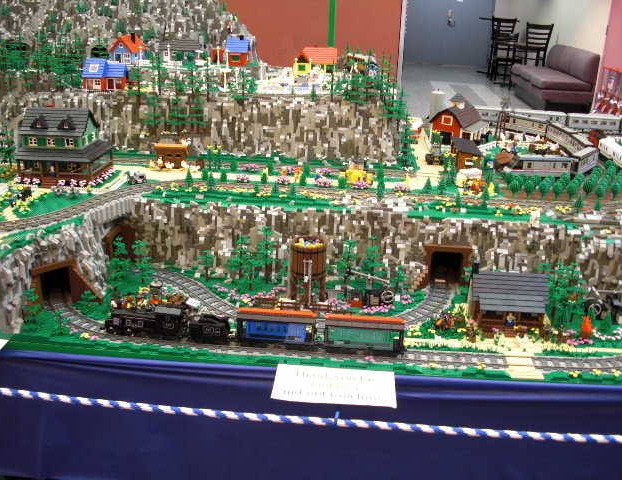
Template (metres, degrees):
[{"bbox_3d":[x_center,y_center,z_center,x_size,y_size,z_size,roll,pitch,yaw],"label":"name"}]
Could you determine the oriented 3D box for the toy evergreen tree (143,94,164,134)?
[{"bbox_3d":[-0.619,-0.489,2.602,0.078,0.155,0.066,4,21,4],"label":"toy evergreen tree"}]

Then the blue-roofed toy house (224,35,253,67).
[{"bbox_3d":[-0.317,-0.842,2.959,0.098,0.128,0.100,4,21,4],"label":"blue-roofed toy house"}]

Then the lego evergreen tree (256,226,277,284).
[{"bbox_3d":[-0.134,0.048,2.012,0.067,0.194,0.067,2,24,3],"label":"lego evergreen tree"}]

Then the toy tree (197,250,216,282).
[{"bbox_3d":[-0.324,0.082,2.070,0.054,0.098,0.054,3,22,3],"label":"toy tree"}]

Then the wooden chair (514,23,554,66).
[{"bbox_3d":[3.561,-2.936,10.700,0.440,1.100,0.500,3,22,3],"label":"wooden chair"}]

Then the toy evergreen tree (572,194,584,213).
[{"bbox_3d":[0.839,-0.113,2.077,0.034,0.059,0.034,2,24,3],"label":"toy evergreen tree"}]

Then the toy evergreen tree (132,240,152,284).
[{"bbox_3d":[-0.515,0.068,2.010,0.065,0.146,0.065,2,24,3],"label":"toy evergreen tree"}]

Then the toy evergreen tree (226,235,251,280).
[{"bbox_3d":[-0.224,0.054,2.070,0.078,0.138,0.078,3,22,3],"label":"toy evergreen tree"}]

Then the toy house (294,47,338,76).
[{"bbox_3d":[0.021,-0.807,3.020,0.185,0.122,0.115,3,22,3],"label":"toy house"}]

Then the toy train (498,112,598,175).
[{"bbox_3d":[0.989,-0.412,2.850,0.450,0.105,0.860,5,21,7],"label":"toy train"}]

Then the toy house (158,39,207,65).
[{"bbox_3d":[-0.558,-0.816,2.880,0.188,0.092,0.100,3,22,3],"label":"toy house"}]

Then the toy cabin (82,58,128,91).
[{"bbox_3d":[-0.785,-0.633,2.540,0.148,0.113,0.100,3,22,3],"label":"toy cabin"}]

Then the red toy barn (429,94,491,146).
[{"bbox_3d":[0.629,-0.514,2.808,0.187,0.188,0.176,16,28,30],"label":"red toy barn"}]

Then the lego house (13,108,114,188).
[{"bbox_3d":[-0.860,-0.337,2.311,0.265,0.230,0.202,3,24,4],"label":"lego house"}]

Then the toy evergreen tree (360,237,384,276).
[{"bbox_3d":[0.189,0.061,2.050,0.066,0.140,0.066,3,22,3],"label":"toy evergreen tree"}]

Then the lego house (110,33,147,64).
[{"bbox_3d":[-0.819,-0.865,2.990,0.104,0.120,0.180,4,21,4],"label":"lego house"}]

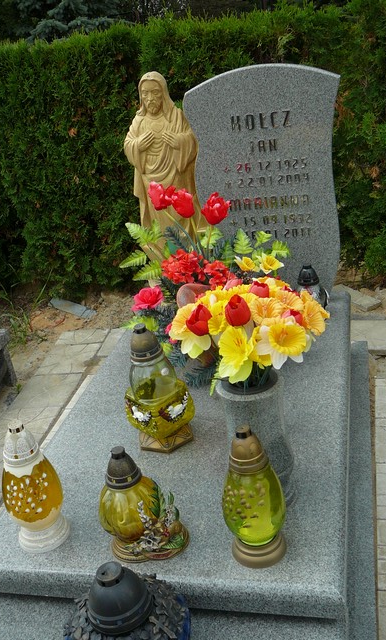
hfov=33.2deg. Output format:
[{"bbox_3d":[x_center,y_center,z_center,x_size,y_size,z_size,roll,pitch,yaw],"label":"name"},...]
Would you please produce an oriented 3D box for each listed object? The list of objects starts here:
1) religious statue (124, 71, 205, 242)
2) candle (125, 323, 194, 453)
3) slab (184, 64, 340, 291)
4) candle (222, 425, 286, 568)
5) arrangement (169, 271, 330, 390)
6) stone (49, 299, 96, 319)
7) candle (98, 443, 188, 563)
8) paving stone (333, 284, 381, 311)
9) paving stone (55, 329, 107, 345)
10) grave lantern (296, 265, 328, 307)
[{"bbox_3d":[-0.073,-0.423,2.378,0.270,0.885,0.191,-2,26,15],"label":"religious statue"},{"bbox_3d":[-0.106,0.165,1.752,0.180,0.355,0.175,-12,25,-2],"label":"candle"},{"bbox_3d":[0.281,-0.479,2.398,0.551,0.864,0.080,-2,26,15],"label":"slab"},{"bbox_3d":[0.120,0.355,1.329,0.127,0.325,0.127,-2,26,15],"label":"candle"},{"bbox_3d":[0.115,0.021,1.398,0.350,0.249,0.297,-9,25,2],"label":"arrangement"},{"bbox_3d":[-0.653,-0.073,3.472,0.090,0.053,0.360,-29,31,-33],"label":"stone"},{"bbox_3d":[-0.121,0.384,1.401,0.176,0.274,0.133,5,29,29],"label":"candle"},{"bbox_3d":[0.853,-0.110,3.421,0.102,0.045,0.337,-18,26,-18],"label":"paving stone"},{"bbox_3d":[-0.545,0.106,3.252,0.249,0.048,0.143,-3,27,16],"label":"paving stone"},{"bbox_3d":[0.402,-0.095,2.263,0.119,0.210,0.119,-7,26,7],"label":"grave lantern"}]

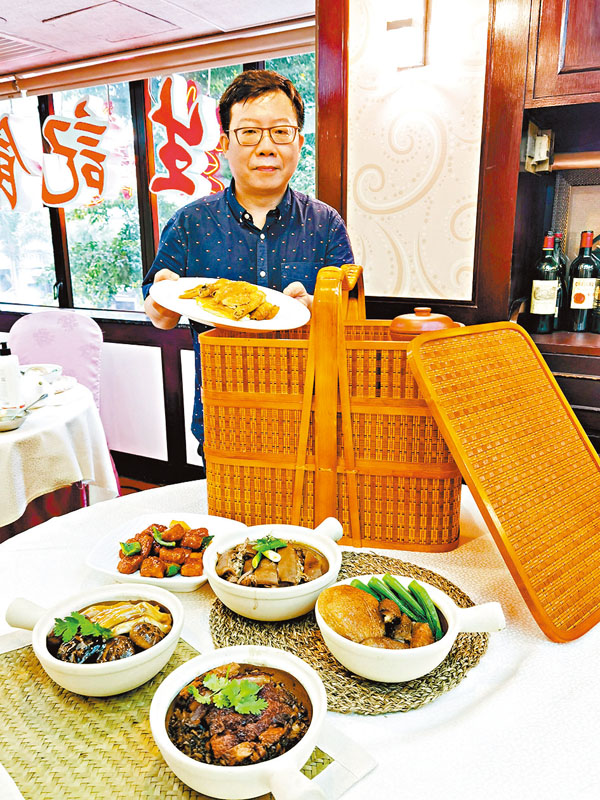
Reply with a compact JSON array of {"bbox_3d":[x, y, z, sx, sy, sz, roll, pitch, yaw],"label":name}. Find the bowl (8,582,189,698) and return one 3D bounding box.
[{"bbox_3d":[-0.259,0.301,0.777,0.237,0.070,0.181,4,15,16],"label":"bowl"}]

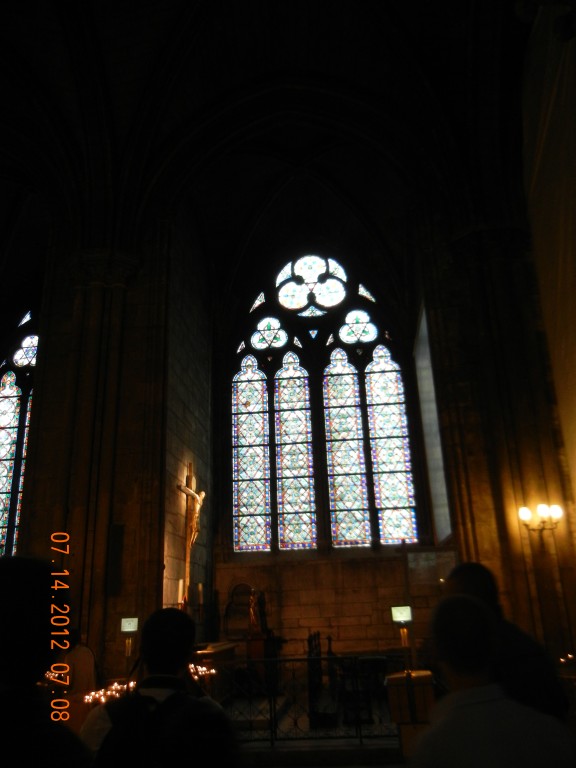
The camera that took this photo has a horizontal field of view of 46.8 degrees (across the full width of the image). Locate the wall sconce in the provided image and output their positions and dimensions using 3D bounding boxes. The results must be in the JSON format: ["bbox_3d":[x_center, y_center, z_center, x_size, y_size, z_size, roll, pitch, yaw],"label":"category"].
[{"bbox_3d":[3.016,1.606,7.950,0.472,0.309,0.350,-4,-20,5],"label":"wall sconce"}]

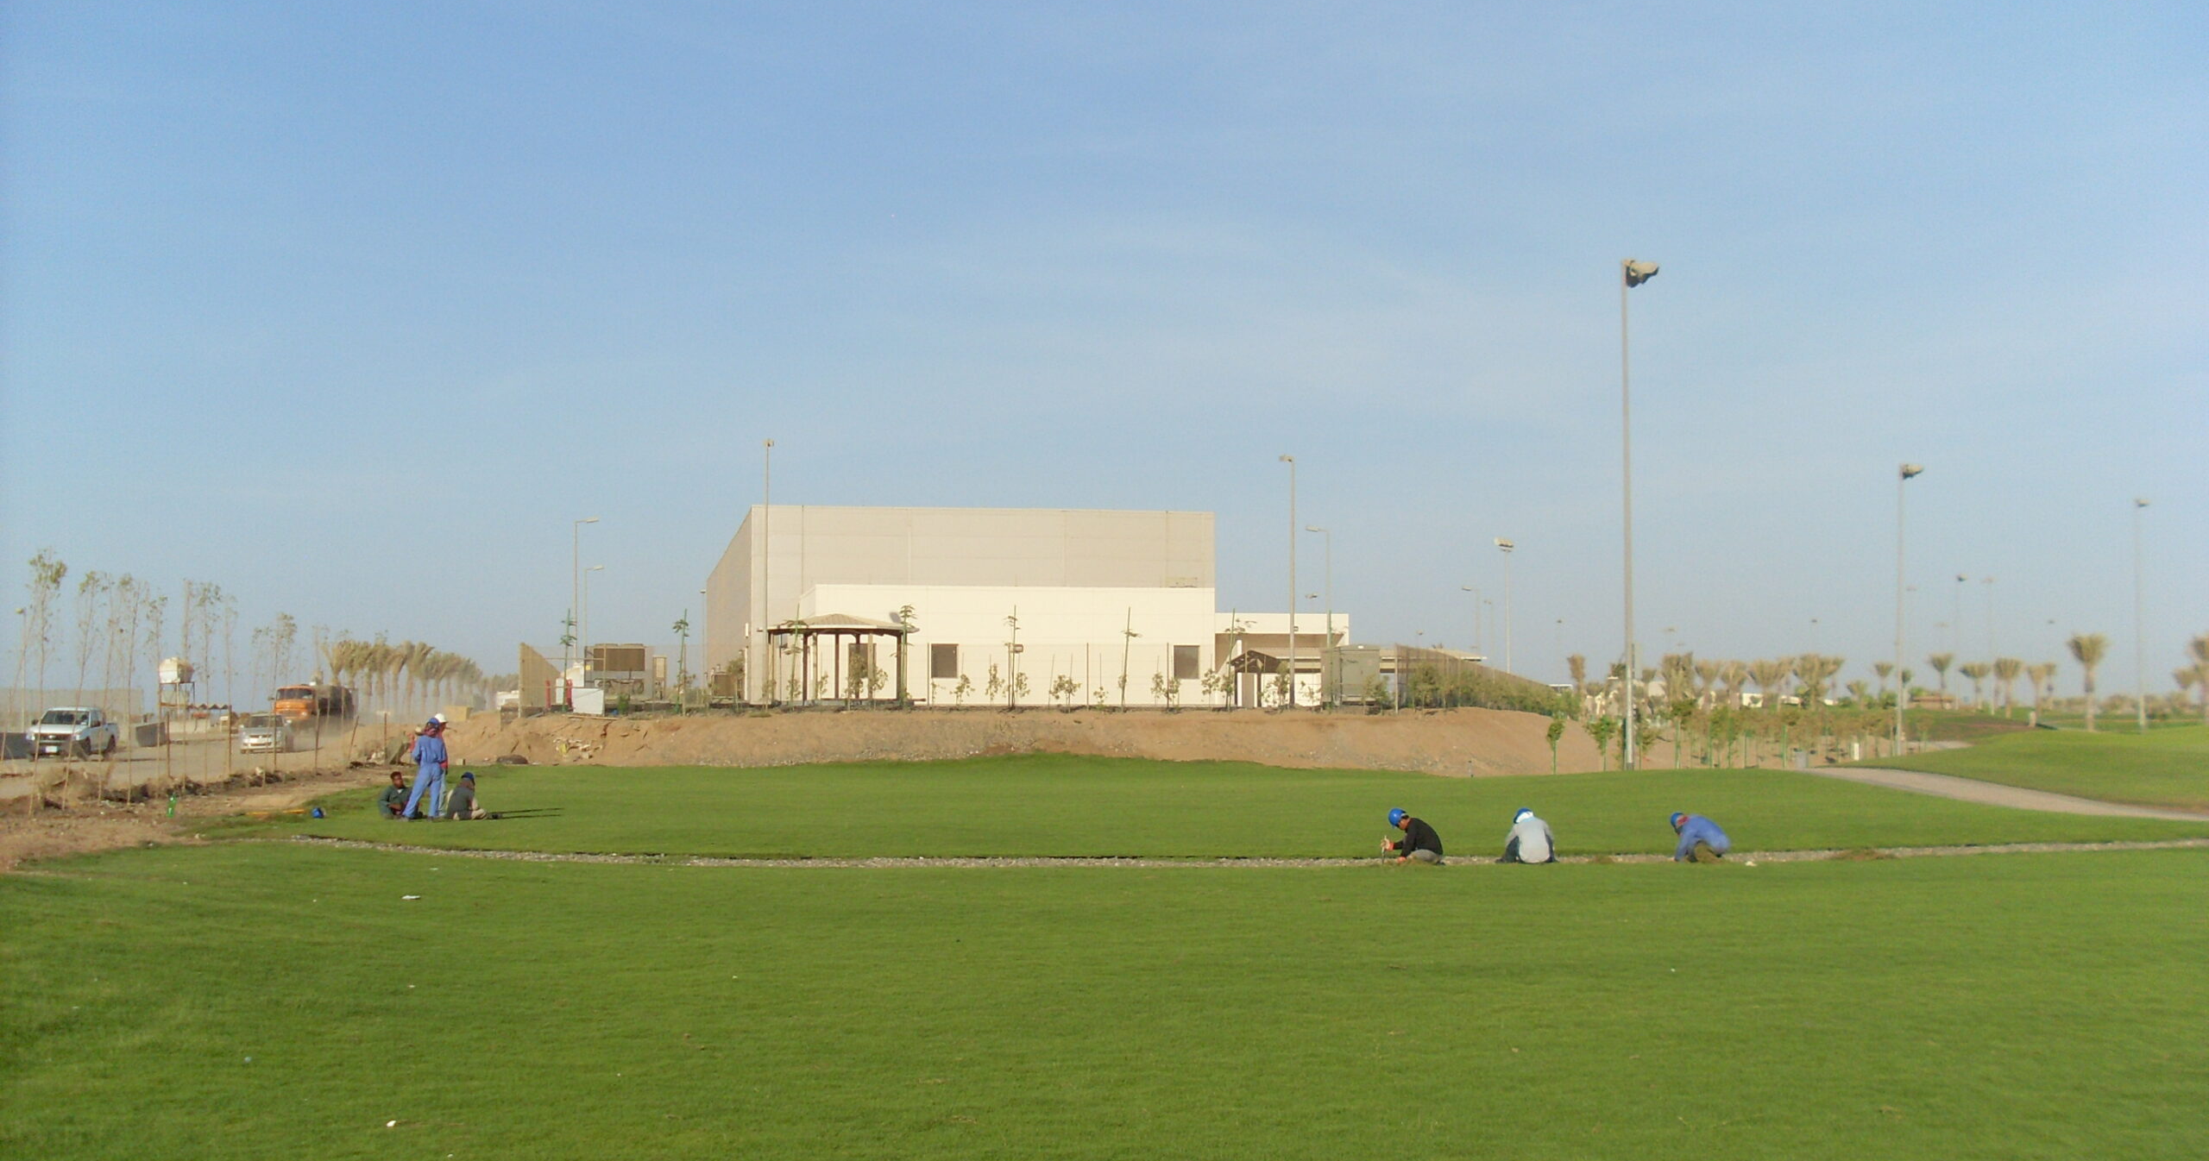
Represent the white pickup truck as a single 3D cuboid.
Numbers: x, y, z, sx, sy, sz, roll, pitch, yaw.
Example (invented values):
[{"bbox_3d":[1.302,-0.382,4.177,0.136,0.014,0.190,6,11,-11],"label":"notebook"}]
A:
[{"bbox_3d":[-34.800,5.190,82.000,1.800,1.770,5.150,1,-3,-10],"label":"white pickup truck"}]

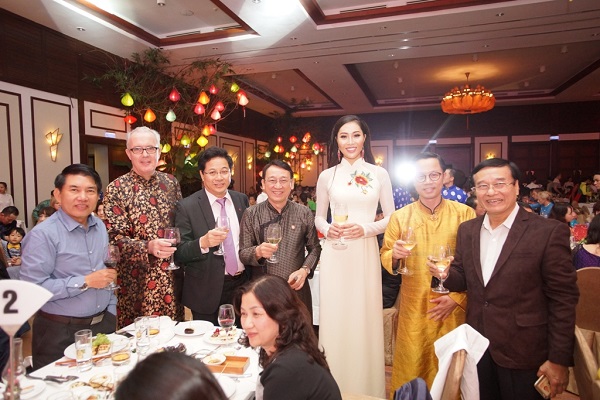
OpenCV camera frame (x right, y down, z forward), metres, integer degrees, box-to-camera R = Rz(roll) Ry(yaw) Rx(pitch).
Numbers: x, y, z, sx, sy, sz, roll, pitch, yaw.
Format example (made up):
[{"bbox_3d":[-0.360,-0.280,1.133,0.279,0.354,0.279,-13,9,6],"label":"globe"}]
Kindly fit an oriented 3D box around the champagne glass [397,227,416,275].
[{"bbox_3d":[0.455,0.213,1.690,0.066,0.200,0.066,3,7,0],"label":"champagne glass"}]

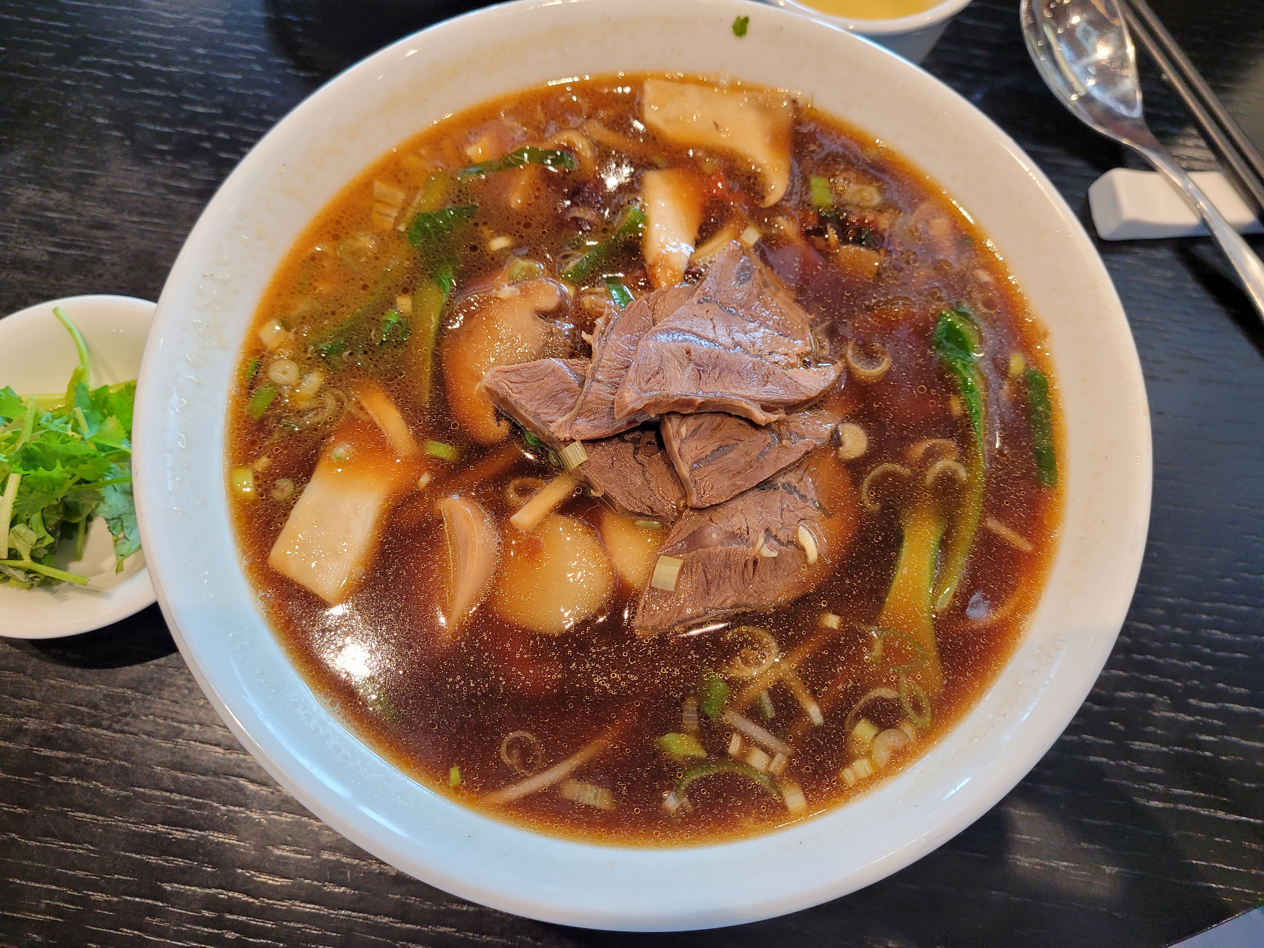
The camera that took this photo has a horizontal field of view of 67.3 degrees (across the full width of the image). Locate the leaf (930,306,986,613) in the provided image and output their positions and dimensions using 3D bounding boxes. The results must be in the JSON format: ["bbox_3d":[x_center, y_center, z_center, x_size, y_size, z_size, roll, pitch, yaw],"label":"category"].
[{"bbox_3d":[0.089,-0.006,0.258,0.014,0.012,0.090,6,70,1],"label":"leaf"}]

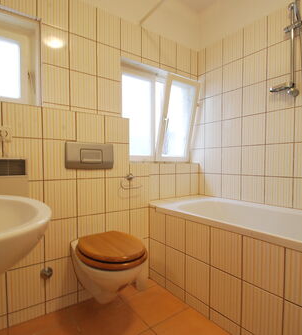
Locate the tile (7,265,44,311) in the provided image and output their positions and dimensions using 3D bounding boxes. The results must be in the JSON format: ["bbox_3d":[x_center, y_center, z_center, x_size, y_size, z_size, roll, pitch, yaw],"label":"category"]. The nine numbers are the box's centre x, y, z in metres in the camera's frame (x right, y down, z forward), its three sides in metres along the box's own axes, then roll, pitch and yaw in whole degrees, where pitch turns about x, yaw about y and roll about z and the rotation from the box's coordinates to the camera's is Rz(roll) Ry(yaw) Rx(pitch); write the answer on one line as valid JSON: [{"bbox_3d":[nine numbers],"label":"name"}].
[{"bbox_3d":[-0.733,0.702,1.230,0.191,0.249,0.010,-1,2,-32],"label":"tile"}]

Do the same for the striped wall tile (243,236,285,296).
[{"bbox_3d":[0.531,0.466,0.999,0.010,0.226,0.191,-1,2,-39],"label":"striped wall tile"}]

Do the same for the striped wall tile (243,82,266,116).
[{"bbox_3d":[0.846,-0.558,1.716,0.010,0.249,0.191,-1,2,-39],"label":"striped wall tile"}]

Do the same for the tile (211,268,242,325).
[{"bbox_3d":[0.424,0.722,1.188,0.010,0.254,0.195,-1,2,-39],"label":"tile"}]

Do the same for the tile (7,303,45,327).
[{"bbox_3d":[-0.736,0.876,1.234,0.200,0.081,0.010,-1,2,-35],"label":"tile"}]

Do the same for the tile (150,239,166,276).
[{"bbox_3d":[0.052,0.715,1.658,0.010,0.250,0.200,-1,2,-36],"label":"tile"}]

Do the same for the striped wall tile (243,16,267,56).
[{"bbox_3d":[0.869,-1.082,1.742,0.010,0.249,0.195,-1,2,-39],"label":"striped wall tile"}]

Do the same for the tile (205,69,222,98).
[{"bbox_3d":[0.624,-0.838,2.074,0.010,0.250,0.200,-1,2,-36],"label":"tile"}]

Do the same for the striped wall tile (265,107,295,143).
[{"bbox_3d":[0.995,-0.313,1.611,0.010,0.254,0.195,-1,2,-39],"label":"striped wall tile"}]

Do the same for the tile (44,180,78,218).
[{"bbox_3d":[-0.570,0.199,1.318,0.191,0.249,0.010,-1,2,-32],"label":"tile"}]

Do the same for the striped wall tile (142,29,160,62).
[{"bbox_3d":[-0.004,-1.073,1.849,0.200,0.252,0.010,-1,1,-34],"label":"striped wall tile"}]

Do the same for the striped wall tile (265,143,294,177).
[{"bbox_3d":[0.998,-0.059,1.627,0.010,0.252,0.200,-1,2,-39],"label":"striped wall tile"}]

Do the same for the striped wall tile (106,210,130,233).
[{"bbox_3d":[-0.249,0.463,1.599,0.200,0.250,0.010,-1,2,-36],"label":"striped wall tile"}]

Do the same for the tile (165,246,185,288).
[{"bbox_3d":[0.176,0.711,1.495,0.010,0.254,0.195,-1,2,-39],"label":"tile"}]

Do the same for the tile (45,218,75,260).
[{"bbox_3d":[-0.583,0.463,1.359,0.195,0.254,0.010,-1,2,-32],"label":"tile"}]

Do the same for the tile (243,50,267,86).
[{"bbox_3d":[0.857,-0.817,1.728,0.010,0.250,0.200,-1,2,-38],"label":"tile"}]

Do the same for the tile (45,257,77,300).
[{"bbox_3d":[-0.574,0.706,1.342,0.200,0.250,0.010,-1,2,-35],"label":"tile"}]

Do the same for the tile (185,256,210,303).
[{"bbox_3d":[0.300,0.723,1.349,0.010,0.252,0.200,-1,2,-39],"label":"tile"}]

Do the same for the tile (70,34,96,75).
[{"bbox_3d":[-0.489,-0.811,1.508,0.200,0.250,0.010,-1,2,-35],"label":"tile"}]

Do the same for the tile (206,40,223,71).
[{"bbox_3d":[0.623,-1.094,2.062,0.010,0.252,0.200,-1,2,-39],"label":"tile"}]

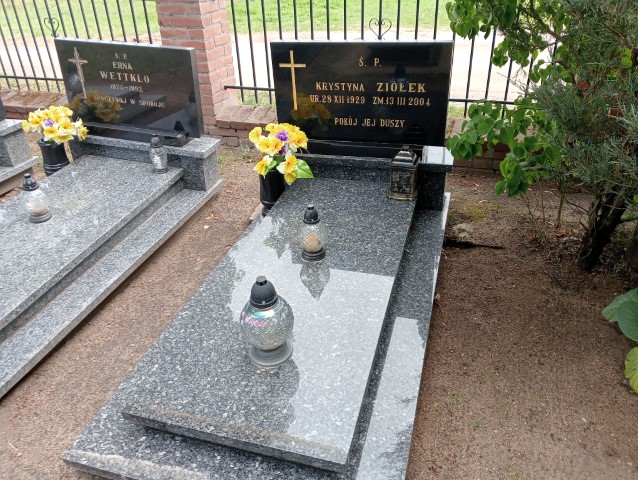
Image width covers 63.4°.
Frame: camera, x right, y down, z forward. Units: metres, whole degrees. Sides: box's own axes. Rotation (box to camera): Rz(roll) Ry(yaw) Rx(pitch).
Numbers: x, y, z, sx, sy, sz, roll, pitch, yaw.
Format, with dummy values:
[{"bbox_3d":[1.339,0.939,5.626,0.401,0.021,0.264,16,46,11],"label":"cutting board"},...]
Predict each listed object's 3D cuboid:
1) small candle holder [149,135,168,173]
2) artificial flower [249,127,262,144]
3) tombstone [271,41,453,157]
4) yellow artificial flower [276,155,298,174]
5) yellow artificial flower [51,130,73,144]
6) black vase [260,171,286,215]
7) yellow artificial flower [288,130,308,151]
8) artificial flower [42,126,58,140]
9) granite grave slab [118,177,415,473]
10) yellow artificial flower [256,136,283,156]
[{"bbox_3d":[-0.901,-0.484,2.900,0.105,0.205,0.105,7,32,16],"label":"small candle holder"},{"bbox_3d":[-0.308,-0.507,2.509,0.080,0.090,0.060,10,18,20],"label":"artificial flower"},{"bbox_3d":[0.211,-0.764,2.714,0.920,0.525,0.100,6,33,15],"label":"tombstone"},{"bbox_3d":[-0.161,-0.386,2.640,0.102,0.097,0.070,-4,35,-1],"label":"yellow artificial flower"},{"bbox_3d":[-1.507,-0.602,3.036,0.112,0.082,0.075,1,35,5],"label":"yellow artificial flower"},{"bbox_3d":[-0.237,-0.252,2.662,0.140,0.270,0.140,-2,31,1],"label":"black vase"},{"bbox_3d":[-0.099,-0.482,2.505,0.095,0.095,0.060,-20,20,-27],"label":"yellow artificial flower"},{"bbox_3d":[-1.487,-0.590,2.860,0.090,0.085,0.060,-17,19,-24],"label":"artificial flower"},{"bbox_3d":[-0.028,0.142,2.195,0.704,0.048,1.707,7,34,15],"label":"granite grave slab"},{"bbox_3d":[-0.236,-0.446,2.465,0.115,0.095,0.070,-2,16,0],"label":"yellow artificial flower"}]

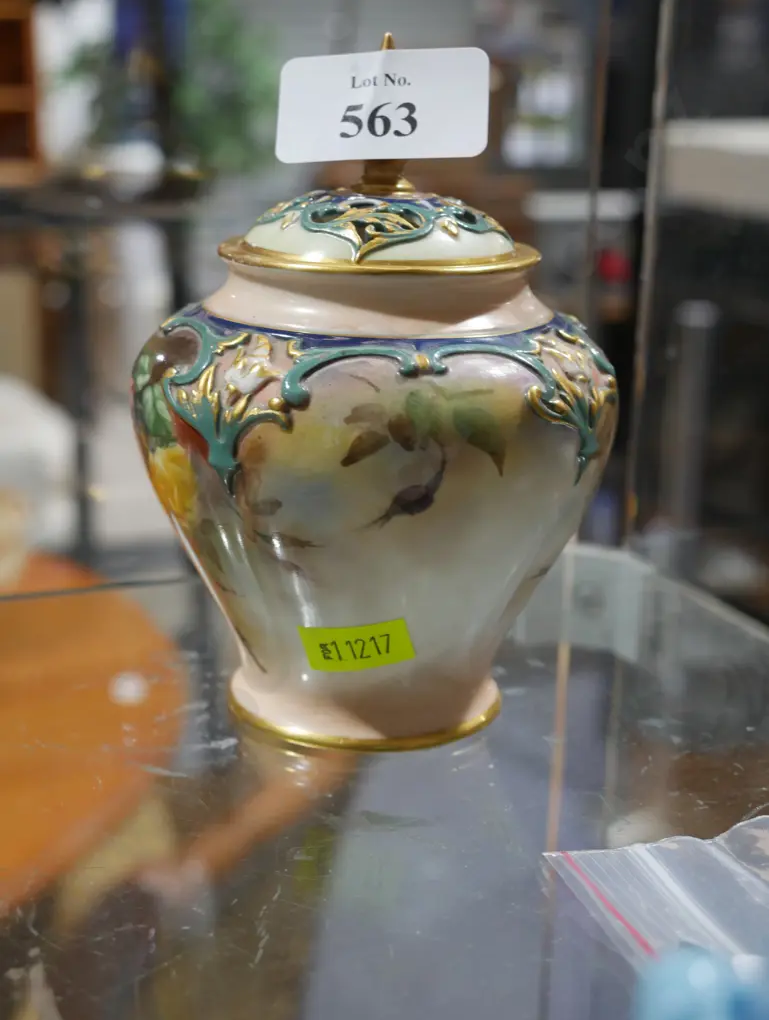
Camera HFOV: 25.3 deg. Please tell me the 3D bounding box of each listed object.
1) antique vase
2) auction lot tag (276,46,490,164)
[{"bbox_3d":[-0.002,-0.025,0.347,0.098,0.135,0.098,2,17,0],"label":"antique vase"},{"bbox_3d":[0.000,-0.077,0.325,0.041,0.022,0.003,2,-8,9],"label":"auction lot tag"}]

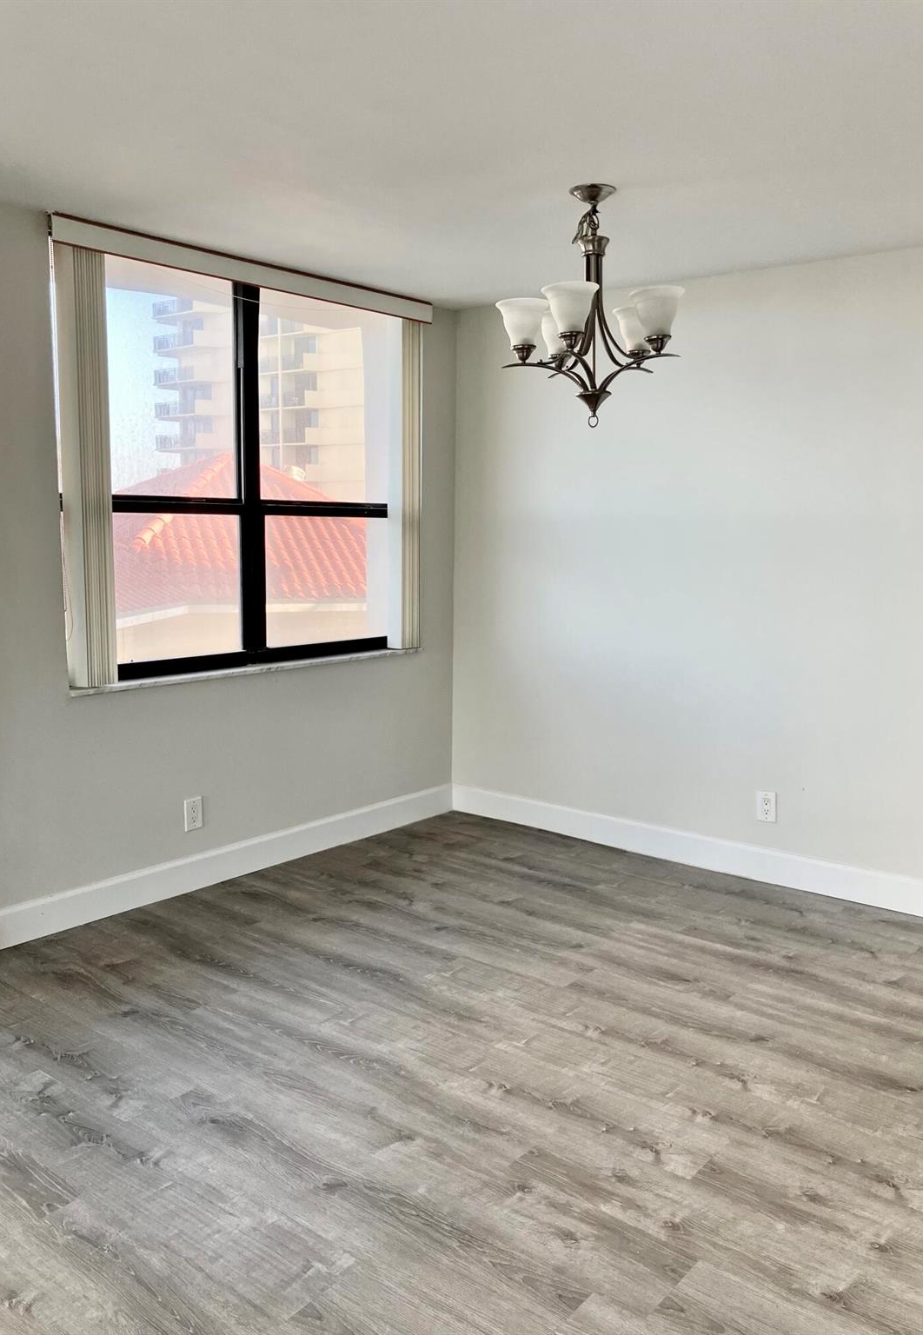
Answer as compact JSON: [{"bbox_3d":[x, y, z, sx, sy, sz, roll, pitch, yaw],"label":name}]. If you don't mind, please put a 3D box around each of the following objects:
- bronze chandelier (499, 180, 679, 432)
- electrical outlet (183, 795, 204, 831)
[{"bbox_3d":[0.396,-1.088,3.290,0.560,0.695,0.560,1,8,0],"label":"bronze chandelier"},{"bbox_3d":[-1.047,0.575,4.223,0.008,0.122,0.079,7,10,39],"label":"electrical outlet"}]

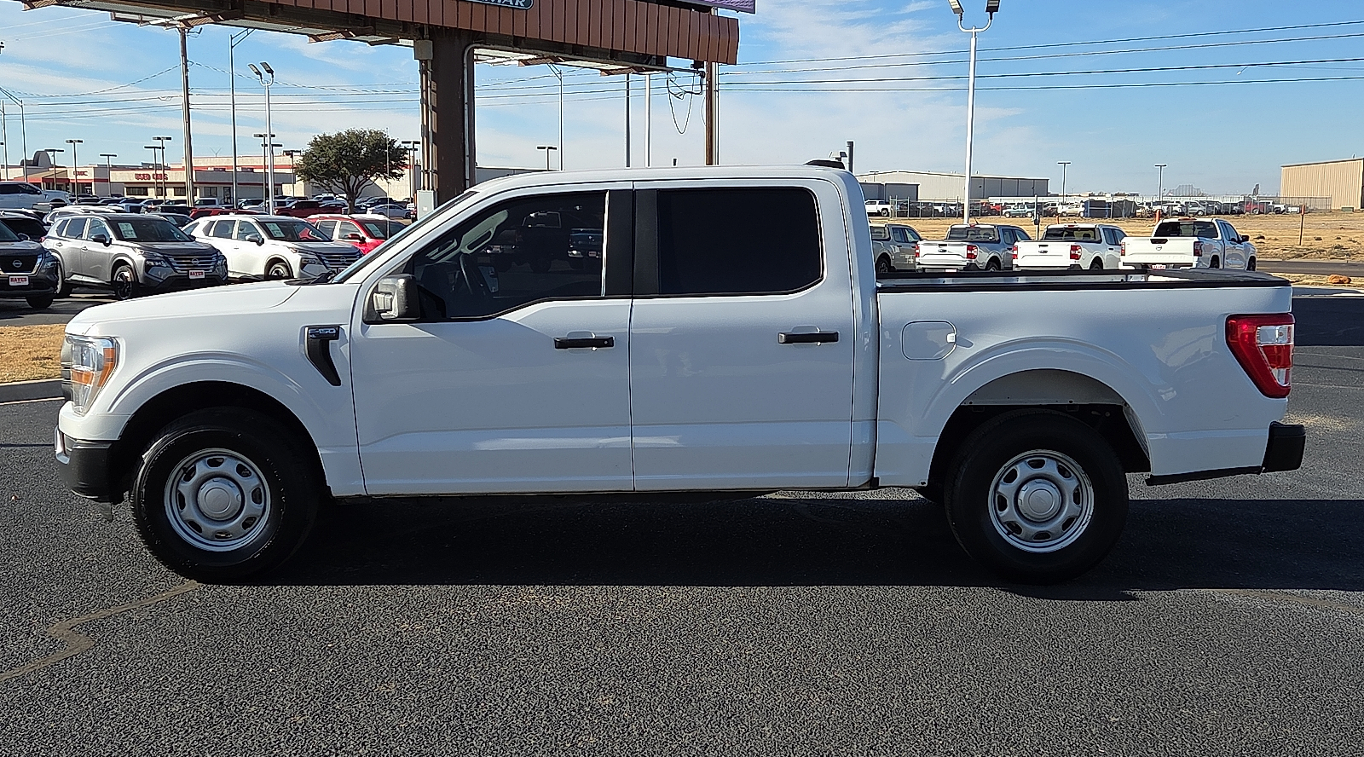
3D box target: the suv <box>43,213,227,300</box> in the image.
[{"bbox_3d":[-10.826,-2.394,27.116,4.650,1.690,1.850,6,9,40],"label":"suv"}]

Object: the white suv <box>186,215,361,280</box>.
[{"bbox_3d":[-8.460,-2.565,28.620,4.640,1.690,1.860,6,9,38],"label":"white suv"}]

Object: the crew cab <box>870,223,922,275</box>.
[{"bbox_3d":[6.075,-3.828,41.644,1.860,1.745,5.070,6,9,38],"label":"crew cab"}]

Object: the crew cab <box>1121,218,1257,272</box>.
[{"bbox_3d":[12.220,-2.945,32.900,1.880,1.800,5.300,5,9,36],"label":"crew cab"}]

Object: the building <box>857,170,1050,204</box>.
[{"bbox_3d":[53.796,-36.739,275.526,26.000,8.700,38.000,6,9,38],"label":"building"}]

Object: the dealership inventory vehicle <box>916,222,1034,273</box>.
[{"bbox_3d":[8.685,-3.583,39.054,1.860,1.745,5.070,6,9,40],"label":"dealership inventory vehicle"}]

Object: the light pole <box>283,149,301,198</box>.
[{"bbox_3d":[-42.380,-21.324,150.512,2.050,7.150,0.500,-2,7,-14],"label":"light pole"}]

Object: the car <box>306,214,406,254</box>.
[{"bbox_3d":[-6.806,-2.744,30.300,4.620,1.690,1.860,6,9,39],"label":"car"}]

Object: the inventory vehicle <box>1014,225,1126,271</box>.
[{"bbox_3d":[10.851,-3.368,36.963,1.860,1.745,5.070,6,9,40],"label":"inventory vehicle"}]

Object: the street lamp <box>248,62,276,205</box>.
[{"bbox_3d":[-19.063,-10.085,63.073,0.900,8.480,1.250,-5,9,-34],"label":"street lamp"}]

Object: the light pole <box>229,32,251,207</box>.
[{"bbox_3d":[-25.378,-14.479,81.846,0.400,12.290,2.800,4,9,32],"label":"light pole"}]

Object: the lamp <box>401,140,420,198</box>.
[{"bbox_3d":[-30.051,-22.056,153.461,1.950,8.790,0.500,0,7,0],"label":"lamp"}]

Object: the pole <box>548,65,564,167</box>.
[{"bbox_3d":[-9.445,-16.892,100.655,0.400,12.130,2.800,4,9,32],"label":"pole"}]

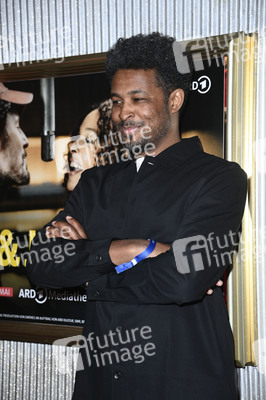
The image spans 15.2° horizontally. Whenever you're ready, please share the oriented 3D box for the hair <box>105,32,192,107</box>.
[{"bbox_3d":[0.038,-0.323,2.480,0.200,0.185,0.235,-3,1,37],"label":"hair"}]

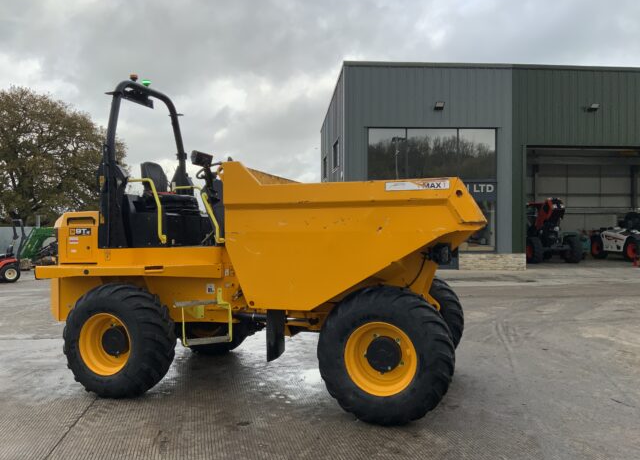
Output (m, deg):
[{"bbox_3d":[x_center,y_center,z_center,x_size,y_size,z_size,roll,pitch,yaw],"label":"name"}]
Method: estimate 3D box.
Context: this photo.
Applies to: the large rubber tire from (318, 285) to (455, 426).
[{"bbox_3d":[0.568,1.065,4.645,1.160,1.155,0.470,0,0,18],"label":"large rubber tire"}]

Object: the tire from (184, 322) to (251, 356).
[{"bbox_3d":[-1.500,1.135,7.220,1.160,1.155,0.470,0,0,18],"label":"tire"}]

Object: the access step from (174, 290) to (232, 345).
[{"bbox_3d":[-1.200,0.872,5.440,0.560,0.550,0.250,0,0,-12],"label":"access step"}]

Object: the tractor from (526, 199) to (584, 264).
[{"bbox_3d":[11.120,0.070,26.900,2.200,3.050,4.500,0,0,-2],"label":"tractor"}]

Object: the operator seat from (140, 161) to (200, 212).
[{"bbox_3d":[-1.773,-0.500,6.356,0.540,0.600,0.480,0,0,18],"label":"operator seat"}]

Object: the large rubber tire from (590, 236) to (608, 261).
[{"bbox_3d":[15.430,0.980,29.600,0.440,1.270,1.270,0,0,-7],"label":"large rubber tire"}]

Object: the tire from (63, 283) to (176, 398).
[{"bbox_3d":[-2.050,1.135,5.500,1.160,1.155,0.470,0,0,18],"label":"tire"}]

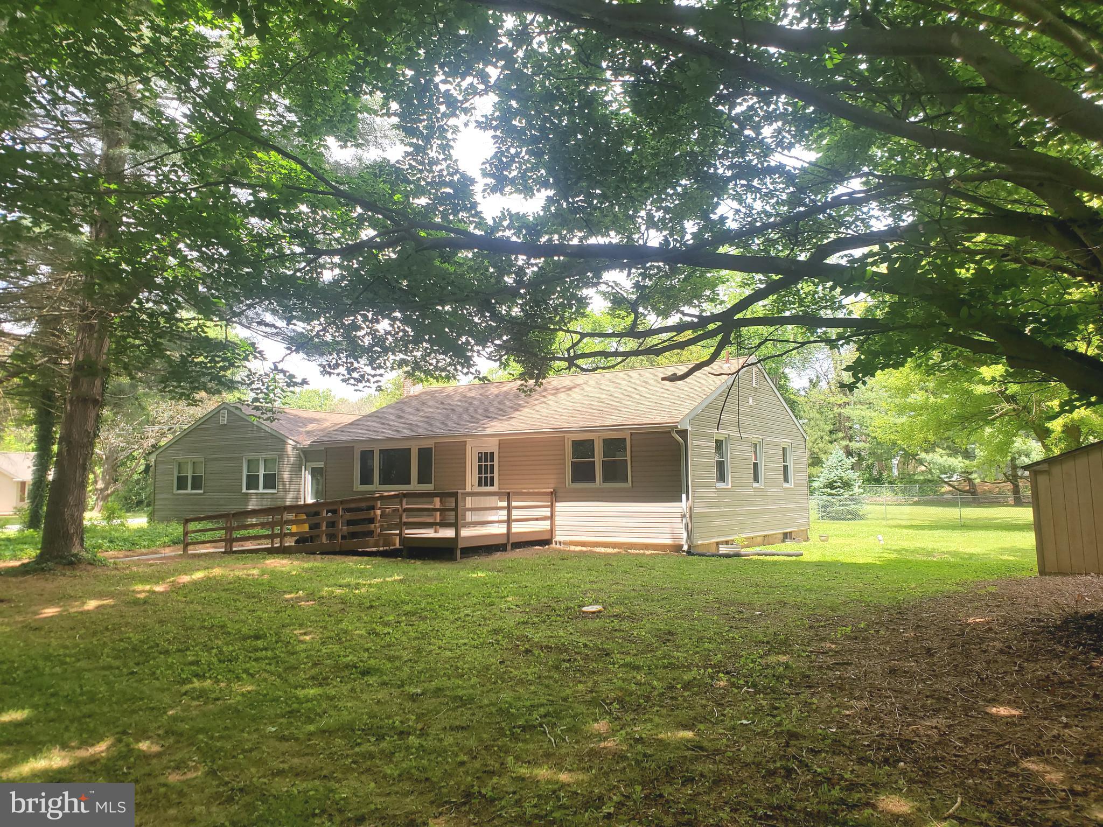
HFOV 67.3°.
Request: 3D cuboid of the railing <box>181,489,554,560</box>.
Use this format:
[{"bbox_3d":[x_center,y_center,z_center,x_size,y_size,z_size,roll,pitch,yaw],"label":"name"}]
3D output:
[{"bbox_3d":[-4.759,2.755,20.764,9.300,1.580,3.650,-4,-6,33],"label":"railing"}]

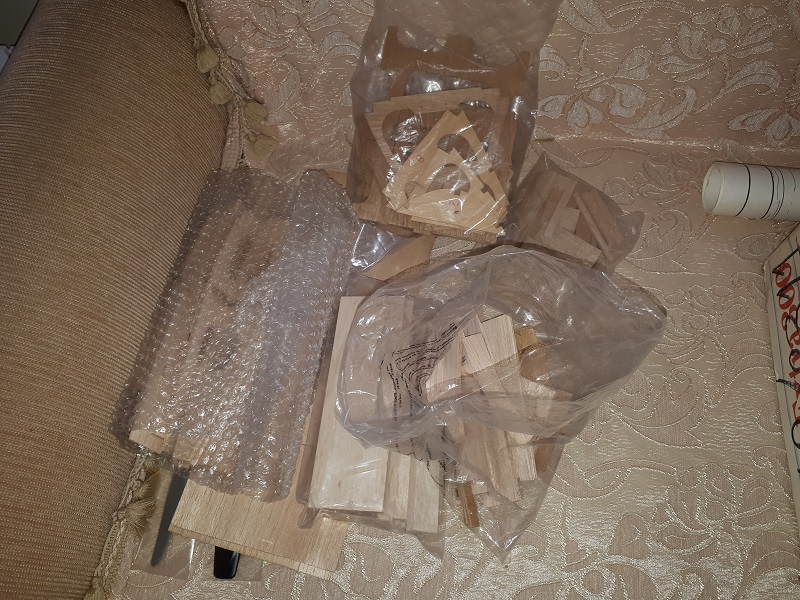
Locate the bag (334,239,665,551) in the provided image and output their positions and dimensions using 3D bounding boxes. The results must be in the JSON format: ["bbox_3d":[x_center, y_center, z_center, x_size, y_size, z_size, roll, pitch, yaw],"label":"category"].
[{"bbox_3d":[0.107,0.097,0.649,0.310,0.125,0.290,-1,65,-2],"label":"bag"}]

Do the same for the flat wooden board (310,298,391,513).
[{"bbox_3d":[-0.044,0.106,0.686,0.075,0.012,0.237,6,65,1],"label":"flat wooden board"}]

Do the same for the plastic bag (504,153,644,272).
[{"bbox_3d":[0.228,-0.104,0.787,0.150,0.050,0.160,24,66,9],"label":"plastic bag"}]

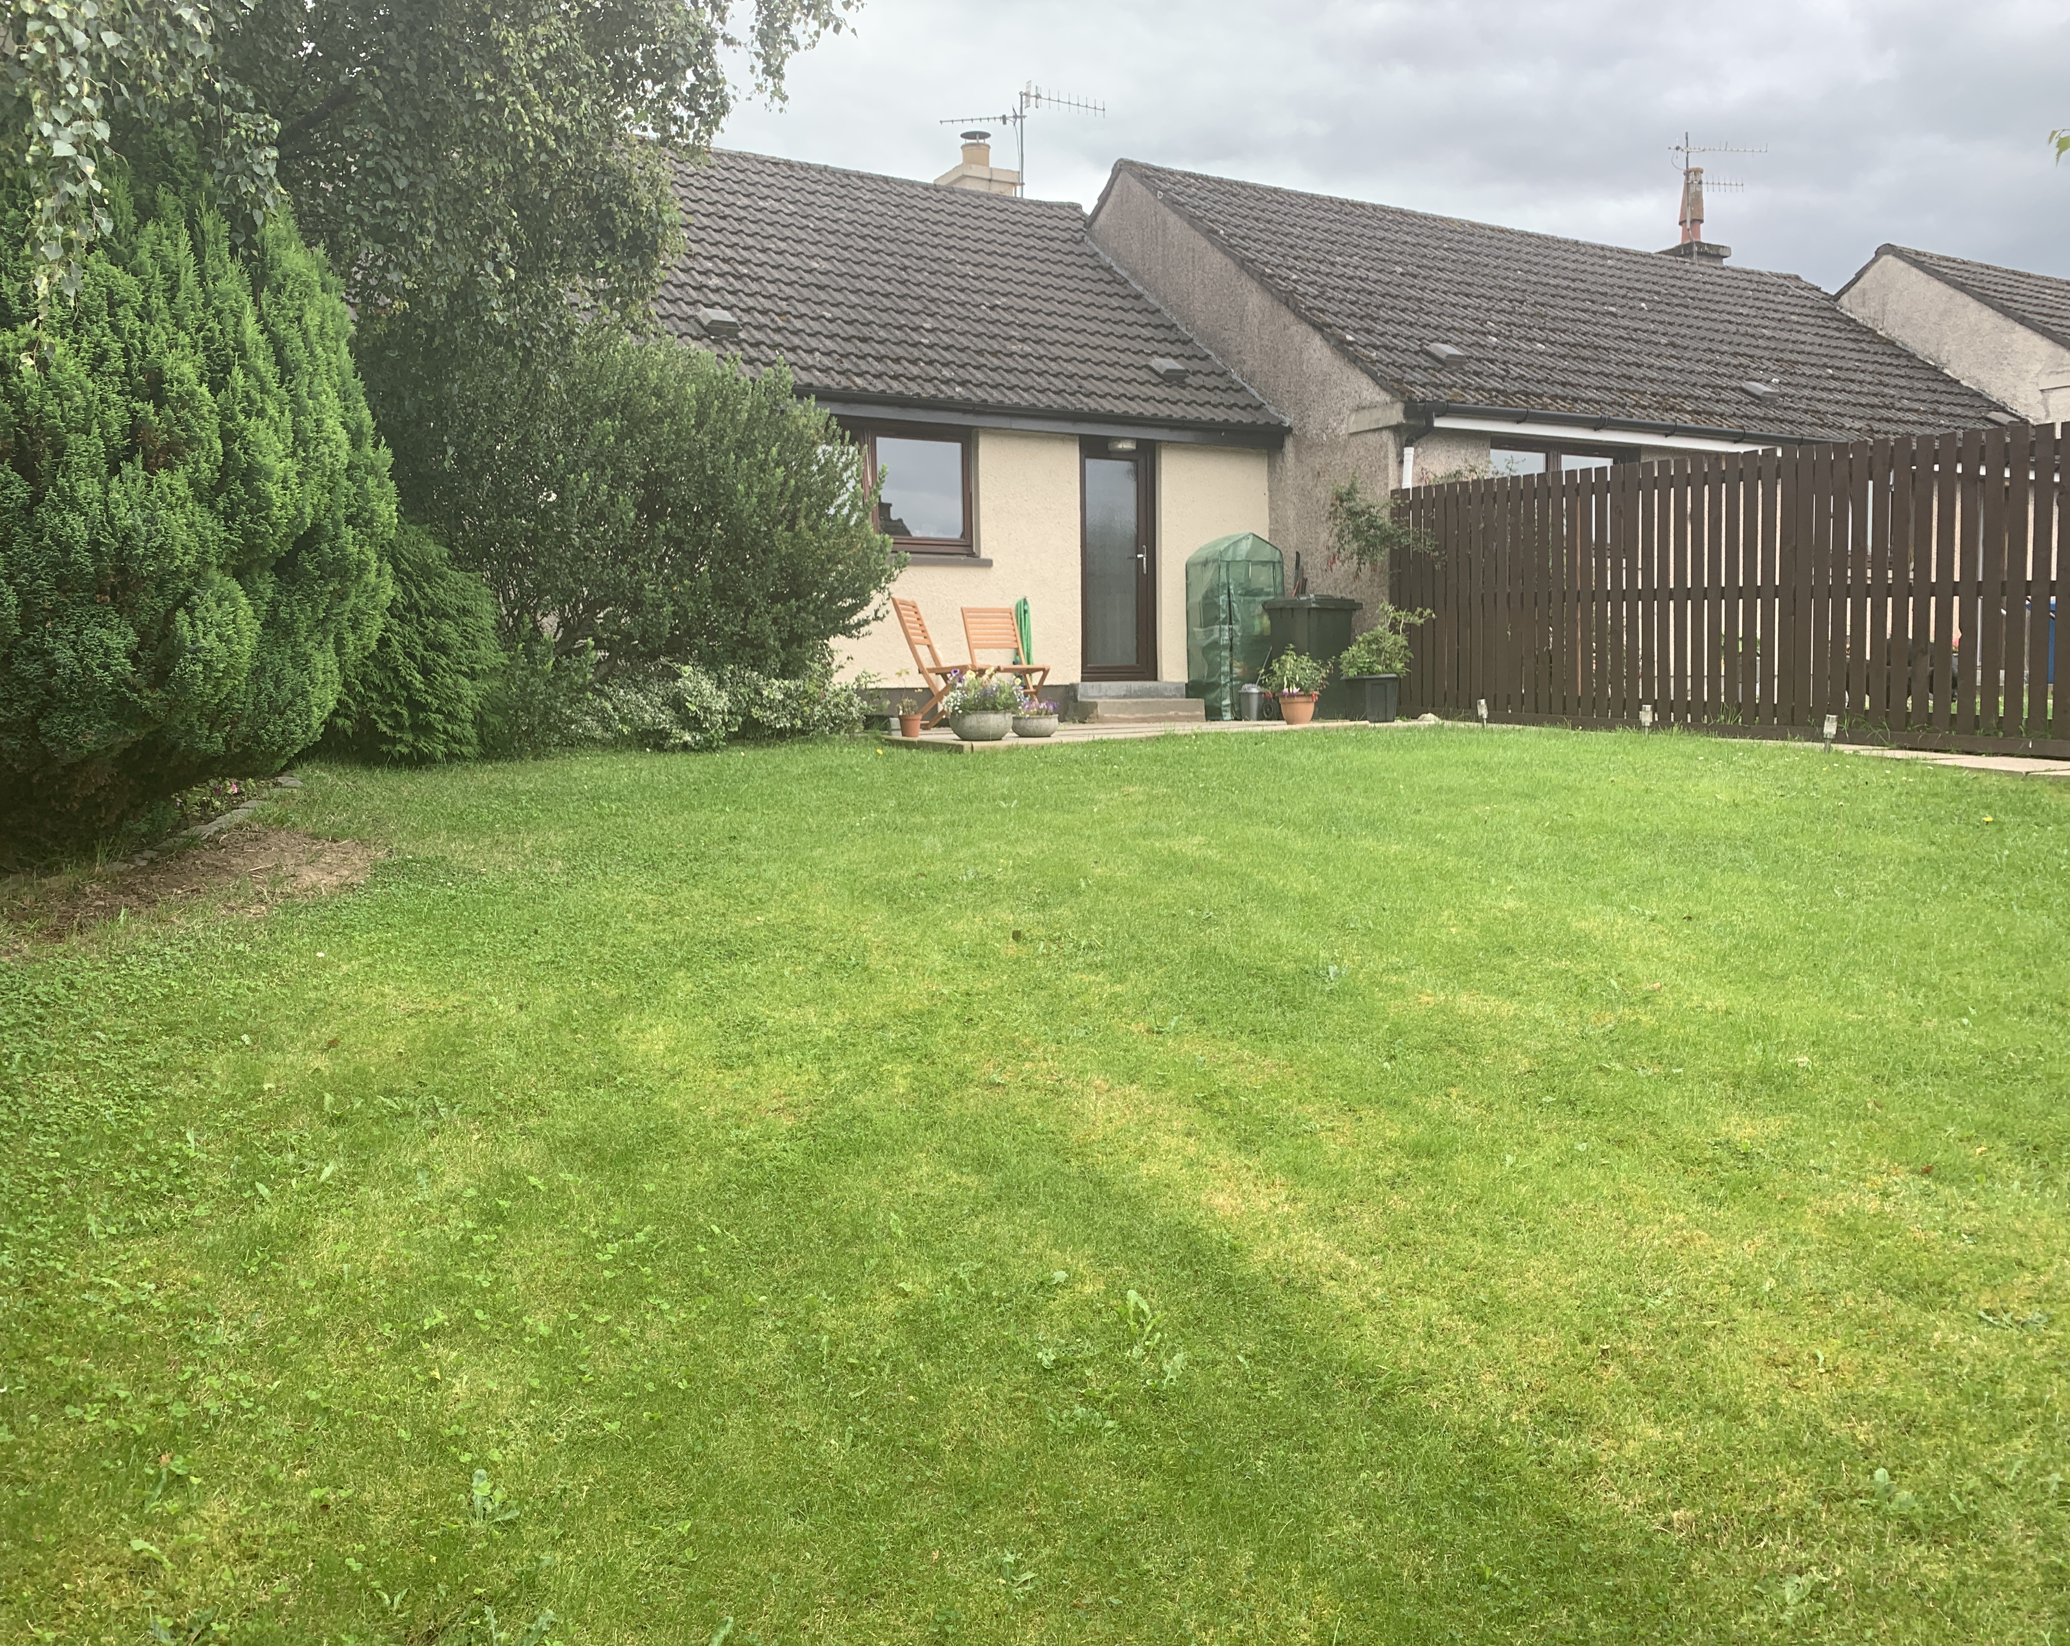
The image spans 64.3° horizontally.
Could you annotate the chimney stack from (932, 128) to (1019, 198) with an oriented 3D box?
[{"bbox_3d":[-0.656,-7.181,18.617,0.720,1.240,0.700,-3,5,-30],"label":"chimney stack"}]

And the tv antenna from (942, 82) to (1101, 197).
[{"bbox_3d":[-0.111,-7.754,19.034,1.850,1.420,0.850,-3,5,-30],"label":"tv antenna"}]

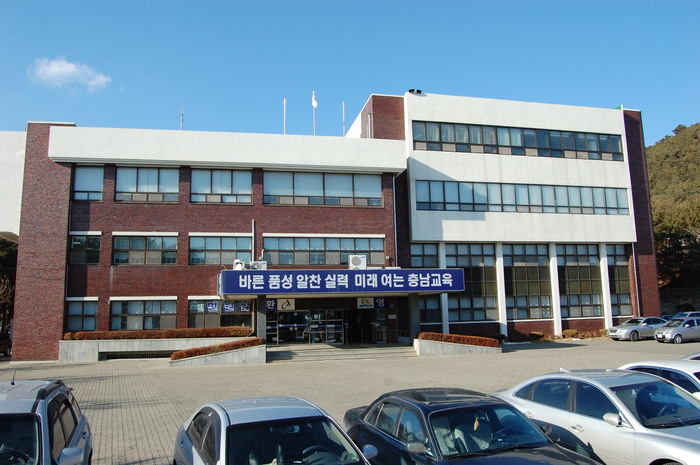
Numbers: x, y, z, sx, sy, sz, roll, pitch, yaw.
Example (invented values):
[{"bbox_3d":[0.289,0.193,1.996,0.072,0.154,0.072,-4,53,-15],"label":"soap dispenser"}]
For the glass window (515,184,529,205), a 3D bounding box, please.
[{"bbox_3d":[11.826,-2.559,36.042,1.020,1.457,0.120,0,-8,-12],"label":"glass window"}]

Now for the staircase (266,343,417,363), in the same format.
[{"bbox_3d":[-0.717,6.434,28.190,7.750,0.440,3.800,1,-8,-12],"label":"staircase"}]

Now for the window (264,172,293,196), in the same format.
[{"bbox_3d":[-4.267,-2.910,31.447,1.782,1.469,0.120,0,-8,-12],"label":"window"}]

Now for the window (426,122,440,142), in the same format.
[{"bbox_3d":[5.631,-6.732,35.292,1.048,1.465,0.120,0,-8,-12],"label":"window"}]

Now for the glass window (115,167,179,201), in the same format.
[{"bbox_3d":[-11.517,-2.682,29.882,3.444,2.034,0.120,0,-8,-12],"label":"glass window"}]

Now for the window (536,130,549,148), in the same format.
[{"bbox_3d":[14.299,-6.843,38.793,1.087,1.459,0.100,1,-8,-14],"label":"window"}]

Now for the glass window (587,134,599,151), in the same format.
[{"bbox_3d":[18.453,-6.827,39.781,1.100,1.338,0.100,1,-8,-14],"label":"glass window"}]

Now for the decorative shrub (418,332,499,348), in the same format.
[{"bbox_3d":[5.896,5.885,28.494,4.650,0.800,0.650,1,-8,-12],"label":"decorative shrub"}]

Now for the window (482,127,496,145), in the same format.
[{"bbox_3d":[9.954,-6.883,37.363,1.050,1.418,0.100,1,-9,-12],"label":"window"}]

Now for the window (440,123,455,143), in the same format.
[{"bbox_3d":[6.667,-6.838,35.858,0.930,1.374,0.120,1,-7,-12],"label":"window"}]

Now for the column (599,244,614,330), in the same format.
[{"bbox_3d":[19.149,4.141,39.270,0.450,6.741,0.420,1,-8,-14],"label":"column"}]

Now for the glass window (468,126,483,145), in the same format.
[{"bbox_3d":[8.903,-6.903,37.129,1.050,1.423,0.100,1,-9,-12],"label":"glass window"}]

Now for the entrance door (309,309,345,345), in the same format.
[{"bbox_3d":[-1.413,5.756,31.805,2.144,2.096,0.120,1,-9,-12],"label":"entrance door"}]

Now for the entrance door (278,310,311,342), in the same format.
[{"bbox_3d":[-3.489,5.805,32.387,2.001,2.040,0.120,1,-7,-12],"label":"entrance door"}]

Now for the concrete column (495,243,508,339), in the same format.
[{"bbox_3d":[10.708,4.124,37.260,0.450,6.713,0.420,1,-8,-14],"label":"concrete column"}]

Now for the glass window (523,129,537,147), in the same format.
[{"bbox_3d":[13.062,-6.840,38.076,1.050,1.389,0.100,1,-9,-12],"label":"glass window"}]

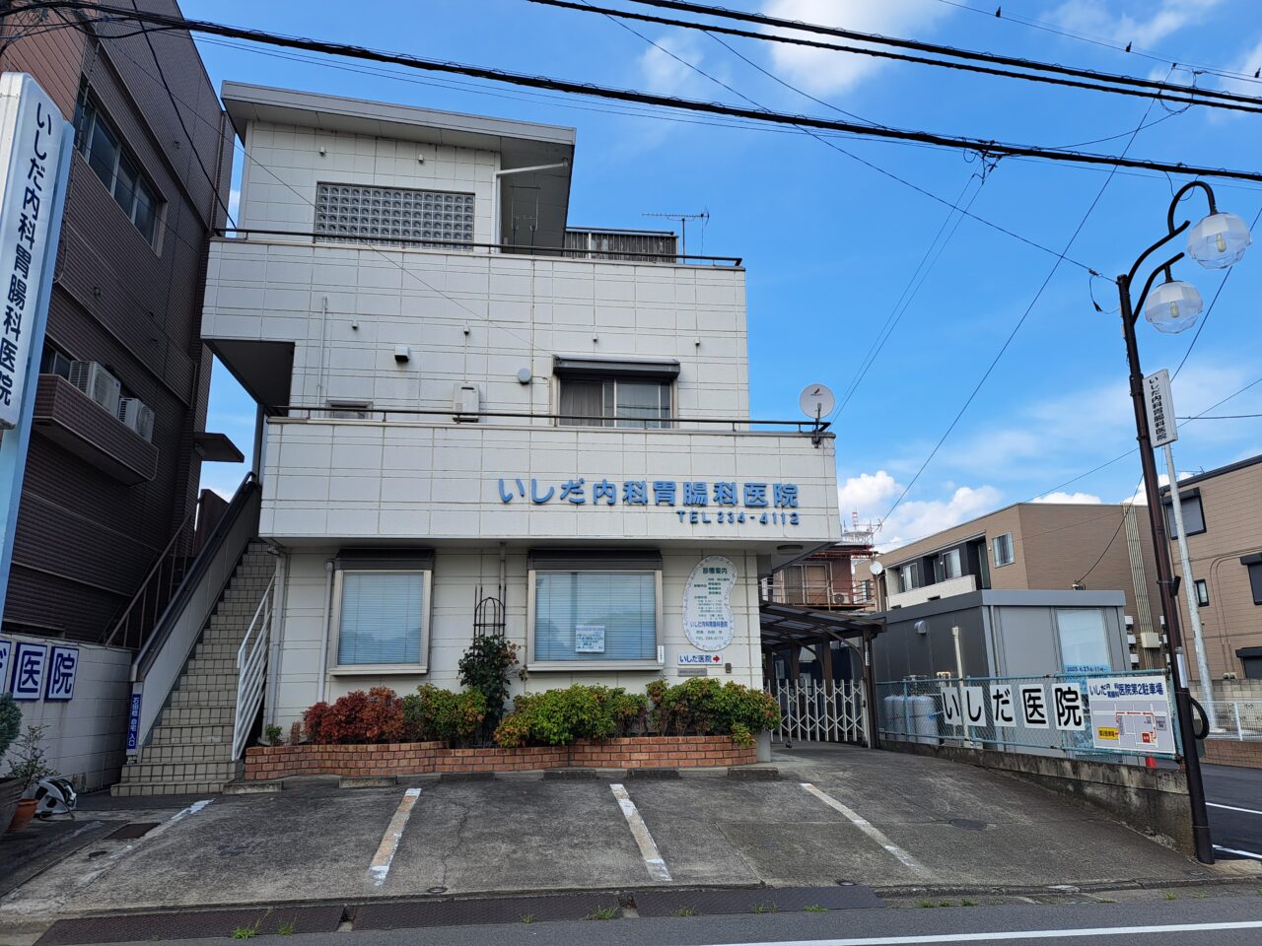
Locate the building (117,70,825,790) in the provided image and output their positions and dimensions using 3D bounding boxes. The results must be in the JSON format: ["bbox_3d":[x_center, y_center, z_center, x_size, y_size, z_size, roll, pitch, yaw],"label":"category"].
[{"bbox_3d":[-2.133,-0.174,15.382,8.550,9.750,9.100,1,-14,-9],"label":"building"}]

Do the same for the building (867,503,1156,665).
[{"bbox_3d":[14.817,5.996,34.545,6.700,6.650,14.300,1,-14,-9],"label":"building"}]

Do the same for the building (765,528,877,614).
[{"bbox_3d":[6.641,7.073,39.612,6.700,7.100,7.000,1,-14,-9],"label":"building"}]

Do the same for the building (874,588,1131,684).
[{"bbox_3d":[6.132,3.818,15.804,2.420,2.790,5.500,1,-14,-9],"label":"building"}]

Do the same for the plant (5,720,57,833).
[{"bbox_3d":[-5.496,2.798,8.039,0.410,0.940,0.410,1,-14,-9],"label":"plant"}]

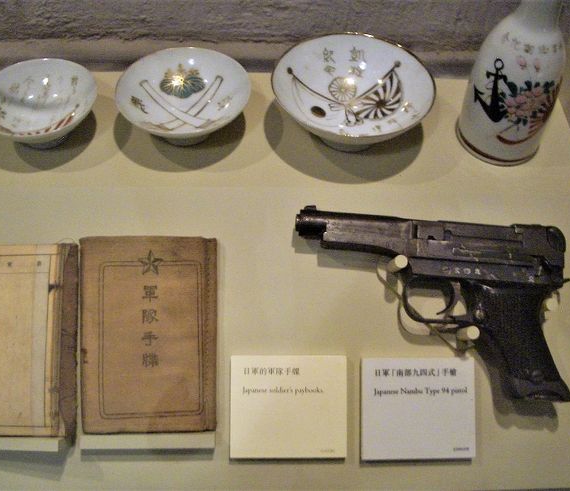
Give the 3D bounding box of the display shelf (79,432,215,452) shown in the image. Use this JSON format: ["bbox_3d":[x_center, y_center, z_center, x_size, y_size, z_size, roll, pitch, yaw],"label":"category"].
[{"bbox_3d":[-0.091,0.131,0.444,0.089,0.014,0.010,0,83,-1],"label":"display shelf"}]

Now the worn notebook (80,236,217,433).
[{"bbox_3d":[-0.094,0.062,0.453,0.093,0.010,0.131,0,83,-1],"label":"worn notebook"}]

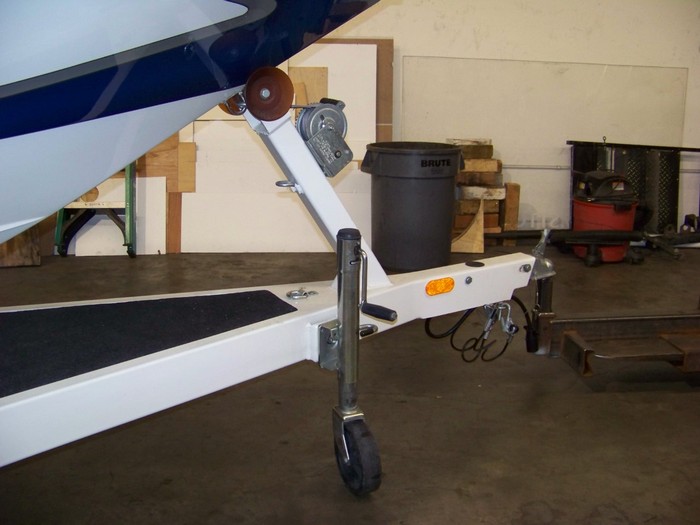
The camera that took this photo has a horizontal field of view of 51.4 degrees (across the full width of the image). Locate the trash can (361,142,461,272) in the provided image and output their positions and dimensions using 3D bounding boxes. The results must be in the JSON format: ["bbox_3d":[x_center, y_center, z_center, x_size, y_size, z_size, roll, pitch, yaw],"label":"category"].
[{"bbox_3d":[0.391,-0.354,4.562,0.640,0.736,0.590,0,14,0],"label":"trash can"}]

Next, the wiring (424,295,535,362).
[{"bbox_3d":[0.471,0.246,2.577,0.510,0.225,0.110,-9,17,-32],"label":"wiring"}]

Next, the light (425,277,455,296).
[{"bbox_3d":[0.289,0.077,2.325,0.118,0.055,0.024,-9,17,-32],"label":"light"}]

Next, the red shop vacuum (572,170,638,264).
[{"bbox_3d":[1.633,-0.297,4.700,0.460,0.560,0.460,-9,17,-34],"label":"red shop vacuum"}]

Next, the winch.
[{"bbox_3d":[-0.078,-0.358,2.082,0.185,0.210,0.155,-9,17,-32],"label":"winch"}]

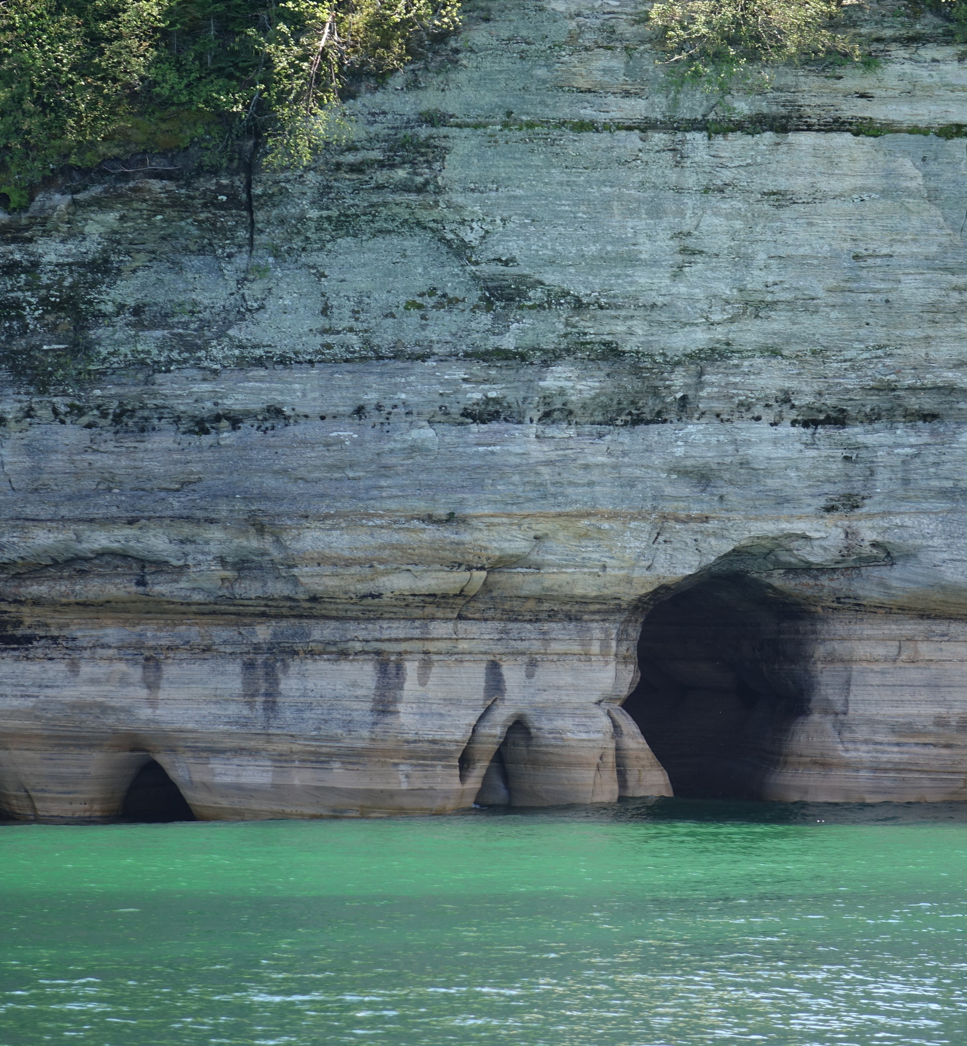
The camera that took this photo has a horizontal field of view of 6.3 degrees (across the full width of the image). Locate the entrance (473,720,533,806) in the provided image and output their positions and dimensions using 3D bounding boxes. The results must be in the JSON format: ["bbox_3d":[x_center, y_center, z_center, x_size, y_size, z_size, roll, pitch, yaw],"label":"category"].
[{"bbox_3d":[0.359,4.398,159.550,1.096,1.565,1.100,0,0,-5],"label":"entrance"}]

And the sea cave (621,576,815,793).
[{"bbox_3d":[4.367,3.093,164.750,3.530,4.195,3.500,0,0,-8],"label":"sea cave"}]

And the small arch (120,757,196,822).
[{"bbox_3d":[-5.724,4.709,153.600,1.356,1.119,1.200,0,0,8],"label":"small arch"}]

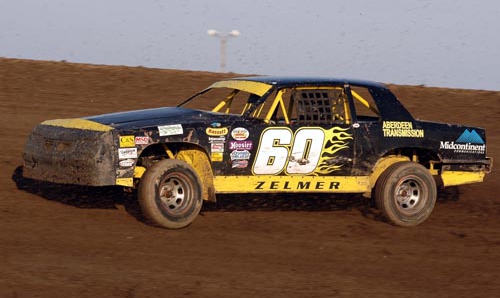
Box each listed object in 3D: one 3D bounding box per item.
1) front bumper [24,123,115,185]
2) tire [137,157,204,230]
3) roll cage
[{"bbox_3d":[-1.860,0.045,27.600,0.400,0.580,1.680,1,2,-31],"label":"front bumper"},{"bbox_3d":[-0.775,0.440,27.400,0.680,0.680,0.250,0,3,-37],"label":"tire"},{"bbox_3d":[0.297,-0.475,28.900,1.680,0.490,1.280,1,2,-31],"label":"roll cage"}]

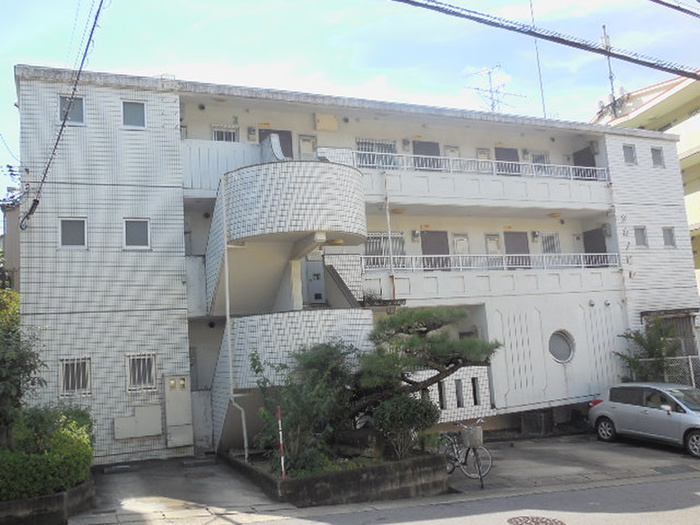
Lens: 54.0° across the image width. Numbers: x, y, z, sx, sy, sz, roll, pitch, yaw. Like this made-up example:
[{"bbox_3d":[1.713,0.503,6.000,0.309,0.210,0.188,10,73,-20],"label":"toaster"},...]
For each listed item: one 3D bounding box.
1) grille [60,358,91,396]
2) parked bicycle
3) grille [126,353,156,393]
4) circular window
[{"bbox_3d":[-5.390,2.265,13.521,0.570,0.755,0.100,-1,-7,-26],"label":"grille"},{"bbox_3d":[1.972,3.339,12.180,0.580,1.050,1.720,-1,-7,-24],"label":"parked bicycle"},{"bbox_3d":[-4.263,2.259,14.081,0.590,0.770,0.100,-1,-7,-26],"label":"grille"},{"bbox_3d":[5.895,2.339,19.216,0.945,0.945,0.130,-1,-7,-26],"label":"circular window"}]

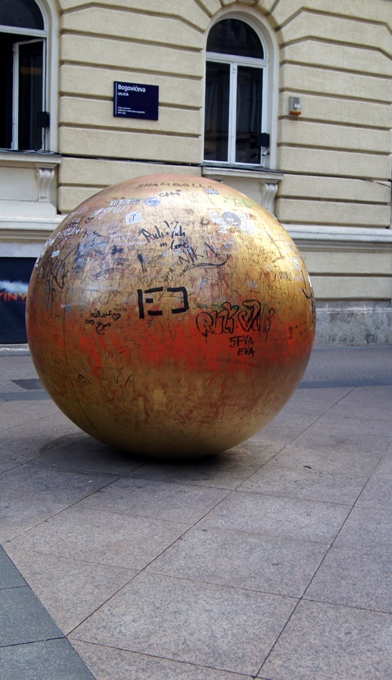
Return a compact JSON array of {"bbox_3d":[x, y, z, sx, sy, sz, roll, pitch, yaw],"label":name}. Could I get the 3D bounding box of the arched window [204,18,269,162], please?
[{"bbox_3d":[0.624,-3.949,13.614,1.136,2.241,0.150,-2,6,-27],"label":"arched window"}]

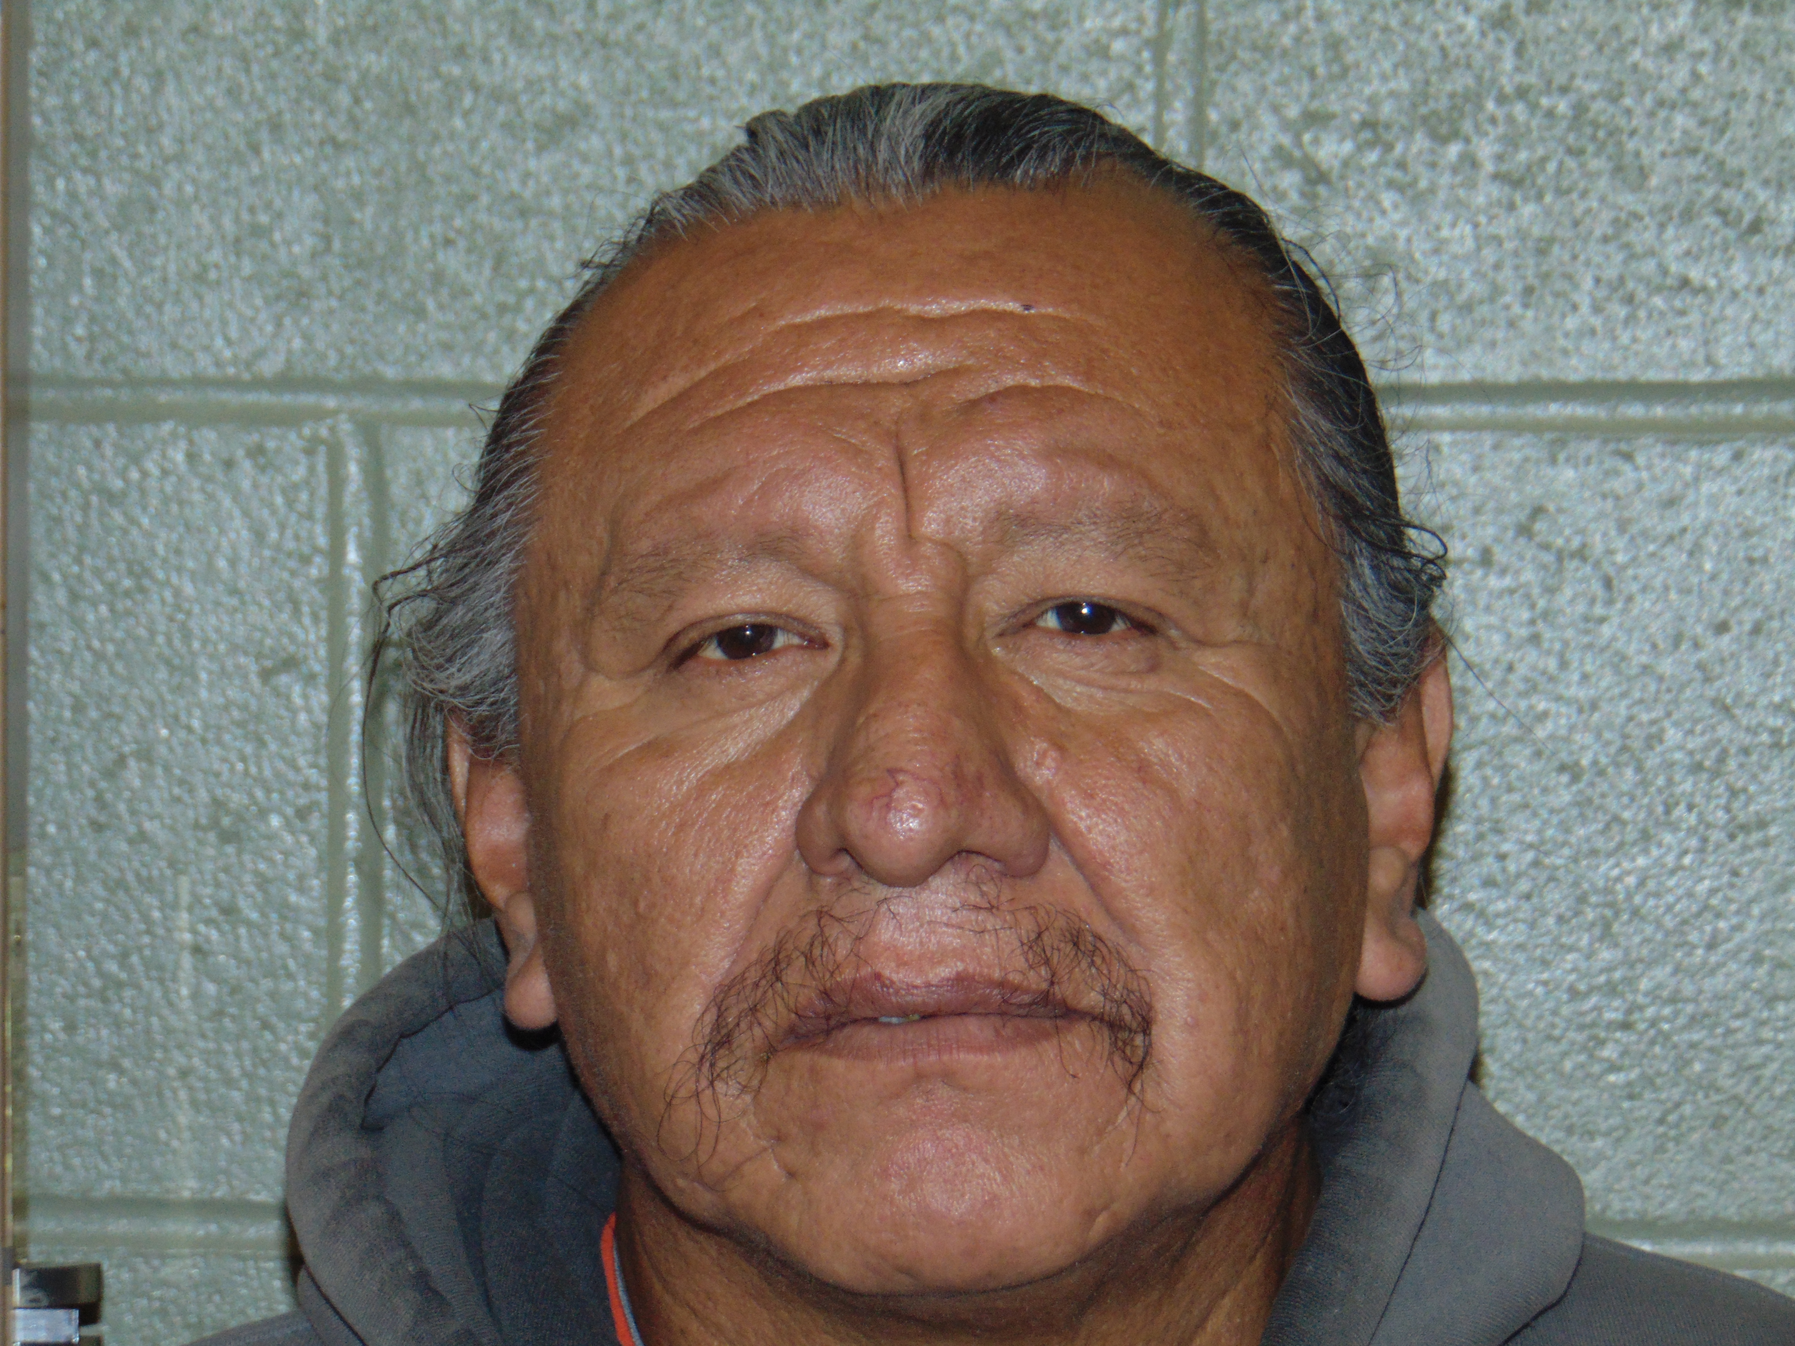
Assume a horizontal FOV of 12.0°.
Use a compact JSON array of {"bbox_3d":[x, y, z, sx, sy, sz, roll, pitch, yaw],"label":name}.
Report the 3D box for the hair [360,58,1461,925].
[{"bbox_3d":[0.004,-0.024,1.735,0.210,0.195,0.195,-3,-10,3],"label":"hair"}]

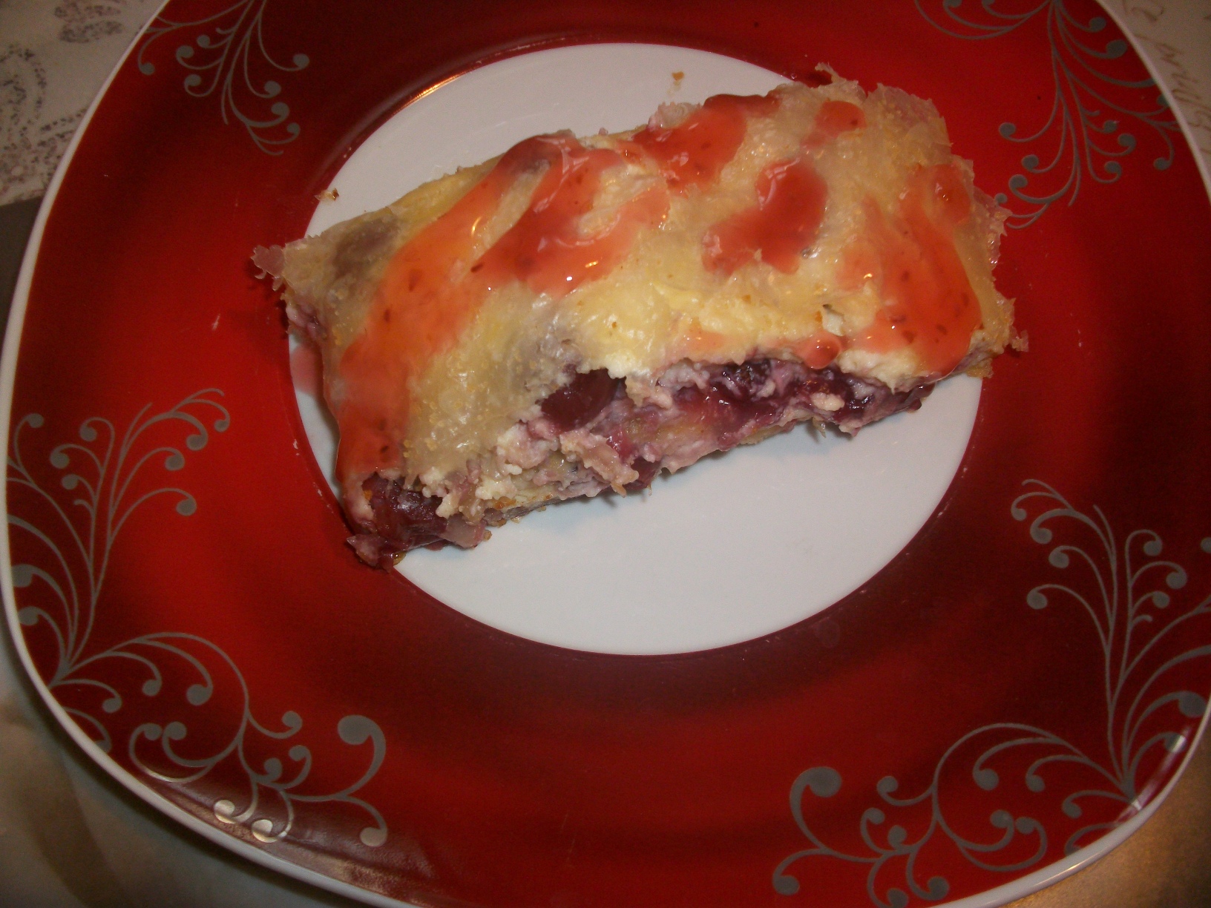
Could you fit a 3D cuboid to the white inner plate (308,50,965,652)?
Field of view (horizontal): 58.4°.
[{"bbox_3d":[0.007,-0.030,0.246,0.154,0.010,0.154,1,68,-2],"label":"white inner plate"}]

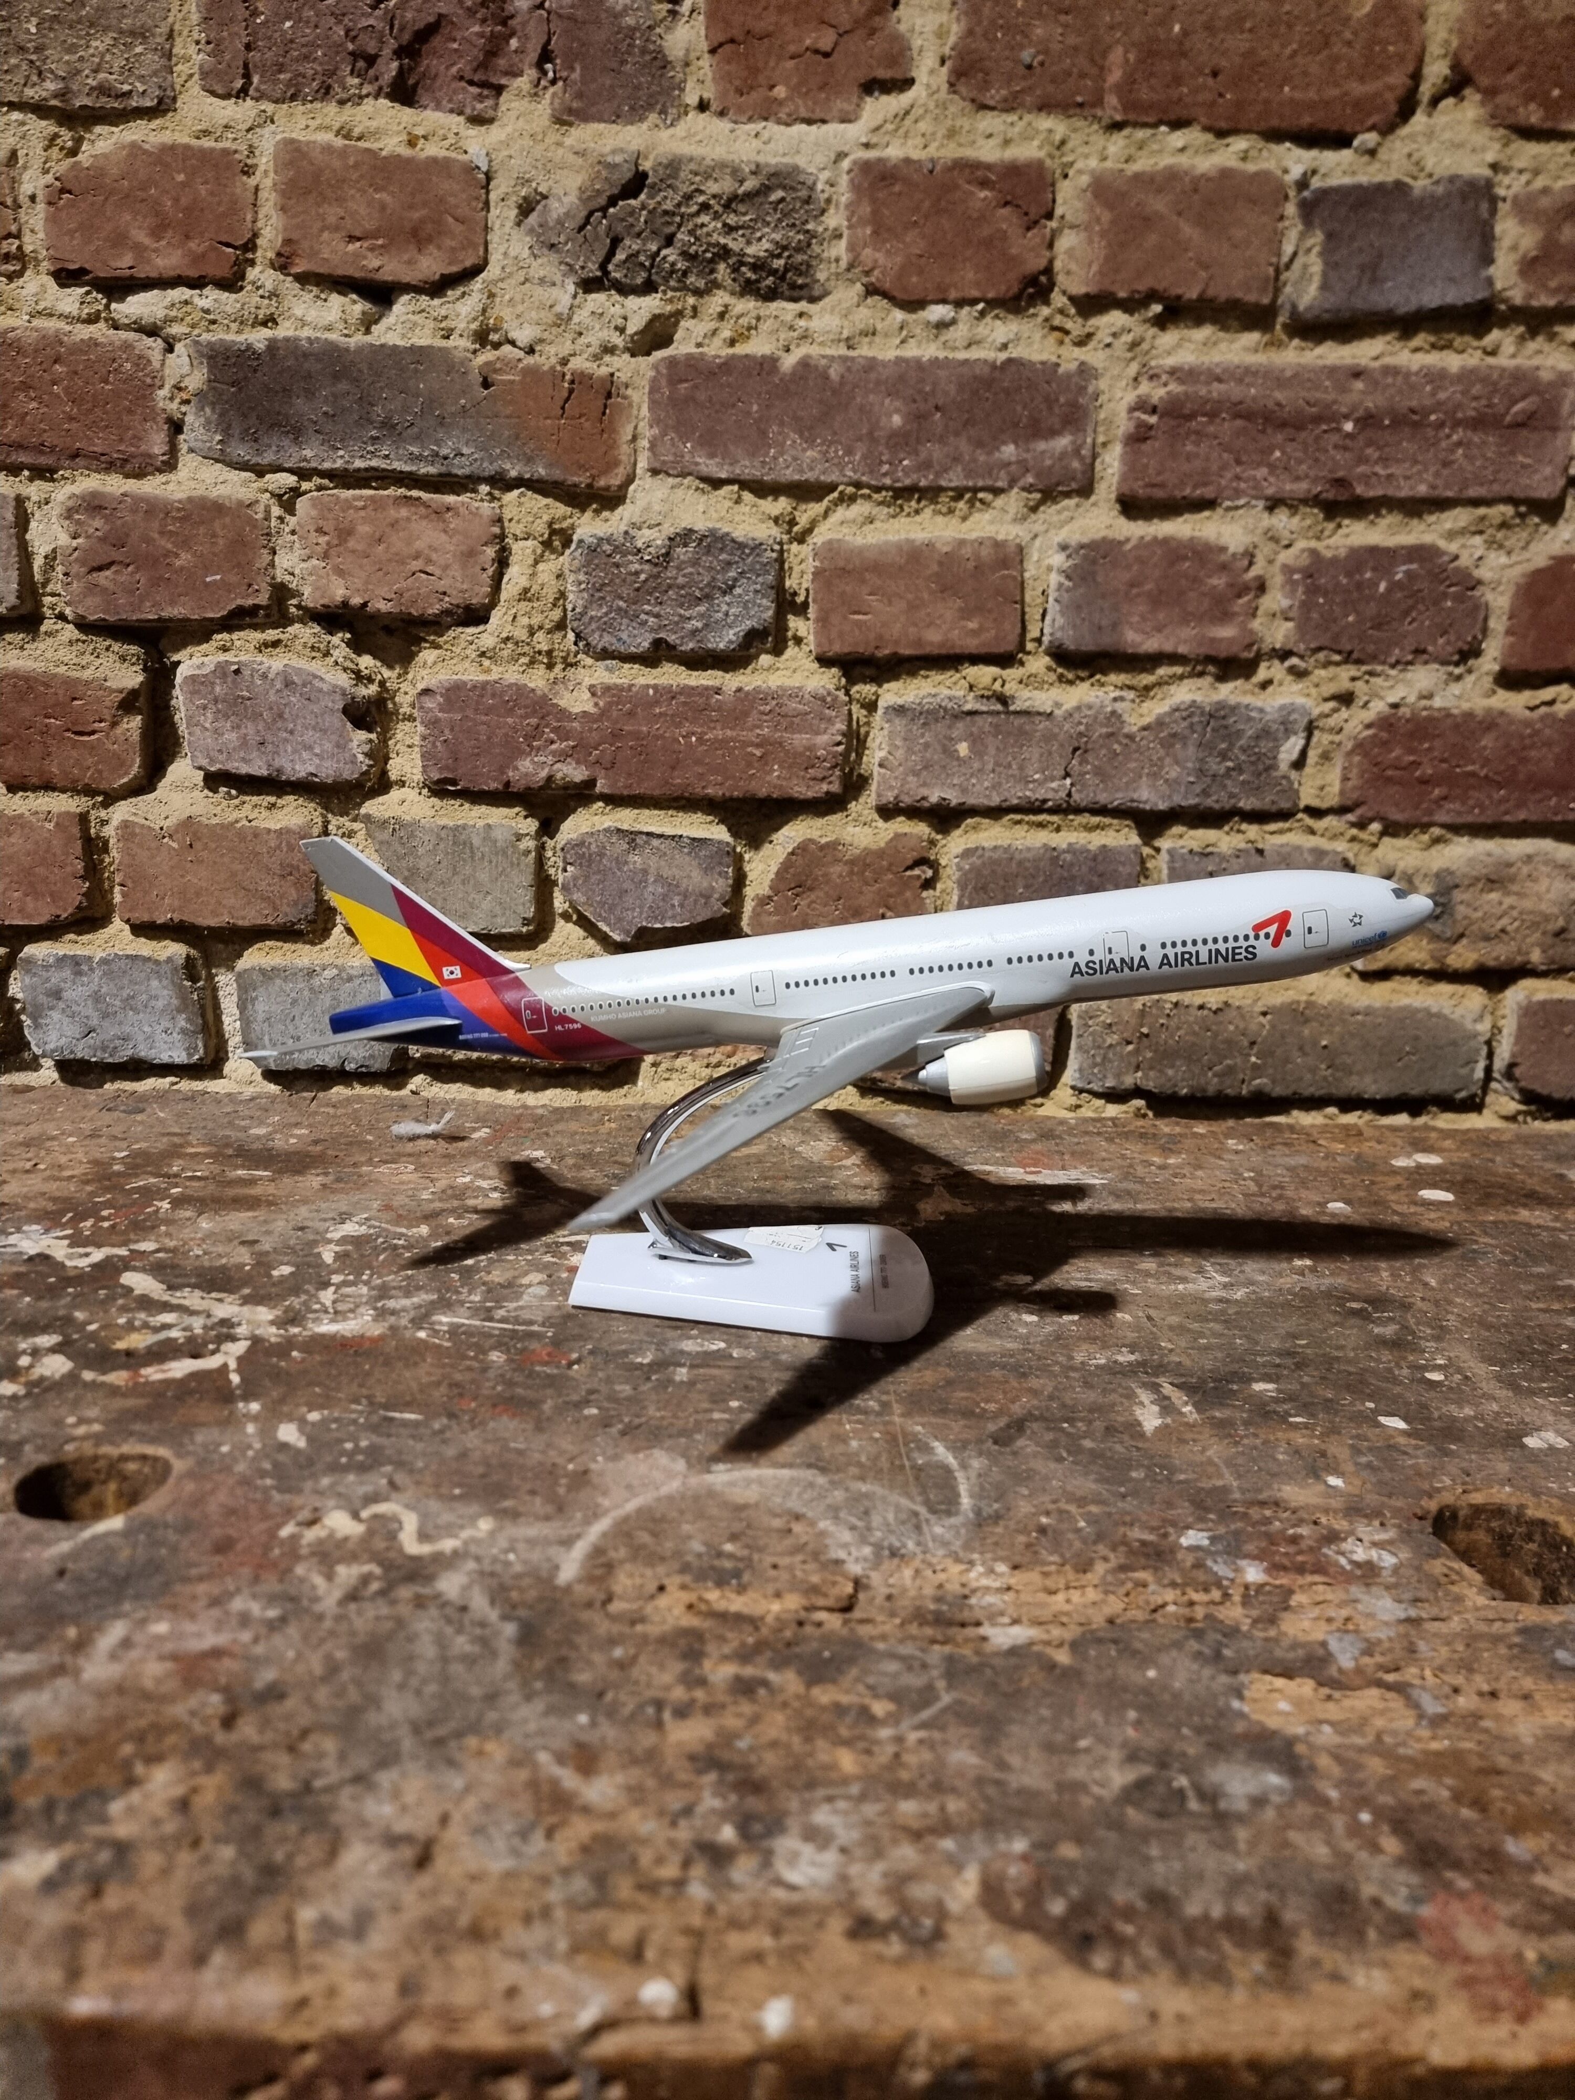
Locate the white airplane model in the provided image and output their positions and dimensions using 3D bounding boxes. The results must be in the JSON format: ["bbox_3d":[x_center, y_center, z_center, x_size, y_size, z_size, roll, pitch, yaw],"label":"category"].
[{"bbox_3d":[0.015,0.011,0.427,0.318,0.137,0.301,3,15,6],"label":"white airplane model"}]

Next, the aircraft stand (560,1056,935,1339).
[{"bbox_3d":[-0.008,0.036,0.446,0.110,0.078,0.070,2,15,3],"label":"aircraft stand"}]

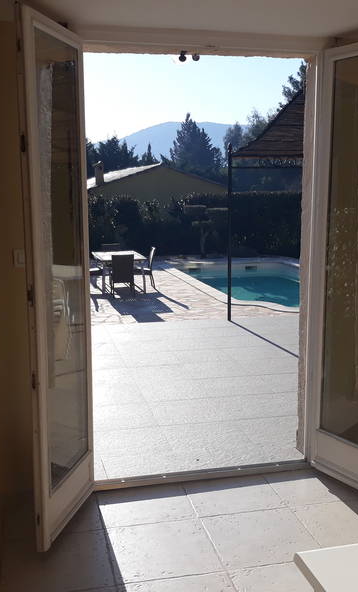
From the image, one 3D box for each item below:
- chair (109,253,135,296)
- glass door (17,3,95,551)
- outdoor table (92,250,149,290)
[{"bbox_3d":[-1.101,-0.404,12.062,0.451,0.850,0.560,-2,8,-13],"label":"chair"},{"bbox_3d":[-0.498,-0.044,2.615,0.050,2.107,0.549,2,8,12],"label":"glass door"},{"bbox_3d":[-1.311,-0.515,13.406,0.969,0.697,2.125,-2,8,-13],"label":"outdoor table"}]

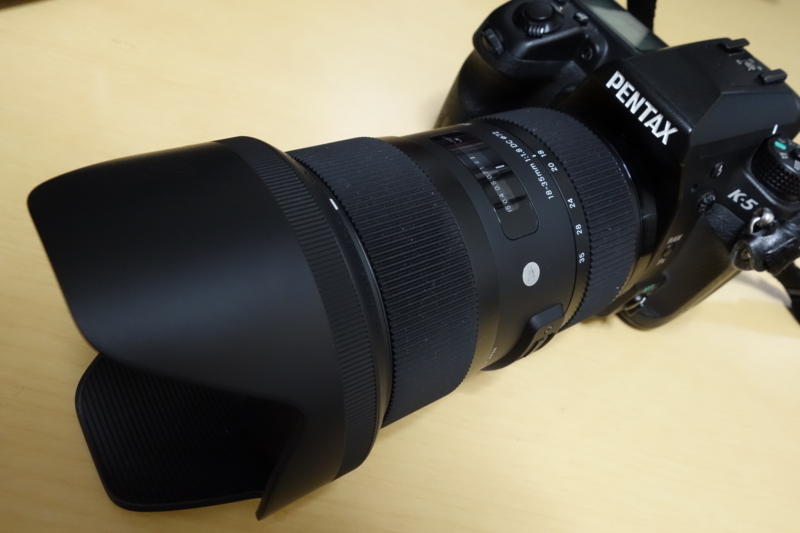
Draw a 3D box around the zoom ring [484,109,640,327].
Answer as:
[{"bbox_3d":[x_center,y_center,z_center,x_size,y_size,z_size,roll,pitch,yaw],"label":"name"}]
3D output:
[{"bbox_3d":[0.041,-0.014,0.214,0.023,0.076,0.076,-19,63,-35],"label":"zoom ring"}]

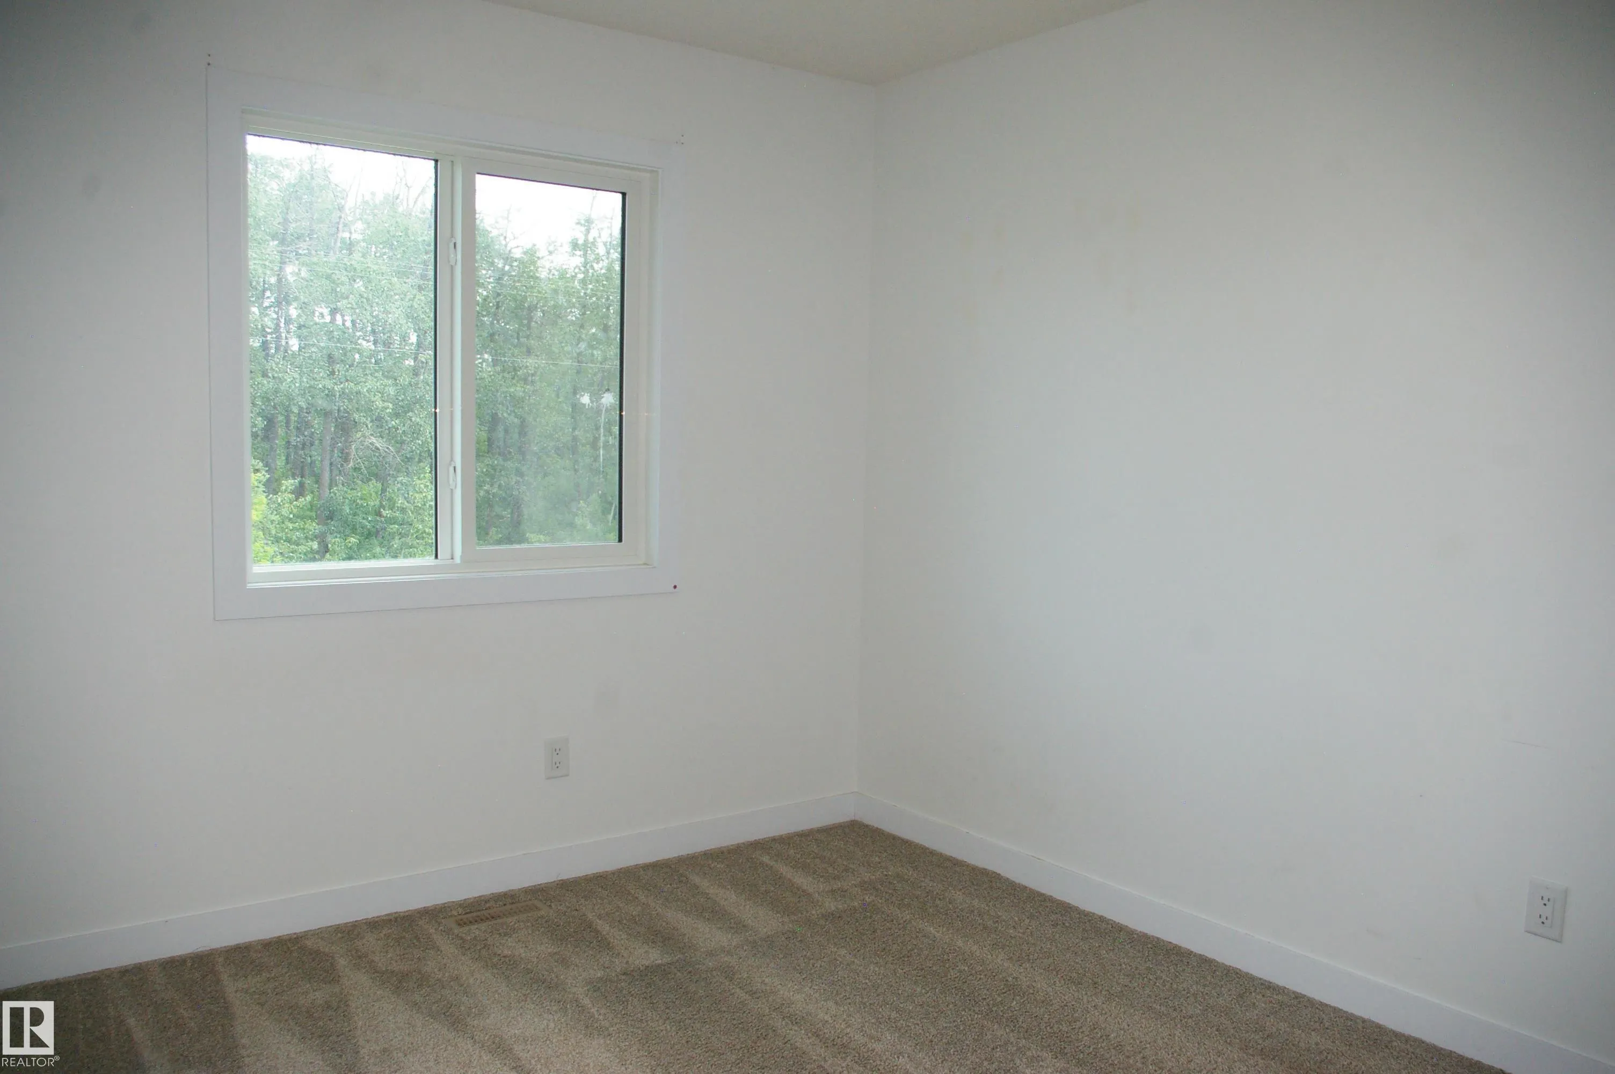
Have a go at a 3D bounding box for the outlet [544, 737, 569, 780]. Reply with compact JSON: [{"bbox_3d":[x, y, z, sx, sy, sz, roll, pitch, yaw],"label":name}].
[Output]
[{"bbox_3d":[-0.718,0.636,3.476,0.071,0.116,0.012,-1,5,-34],"label":"outlet"}]

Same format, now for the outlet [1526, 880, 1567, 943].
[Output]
[{"bbox_3d":[1.494,0.753,2.445,0.012,0.116,0.071,-2,5,-39],"label":"outlet"}]

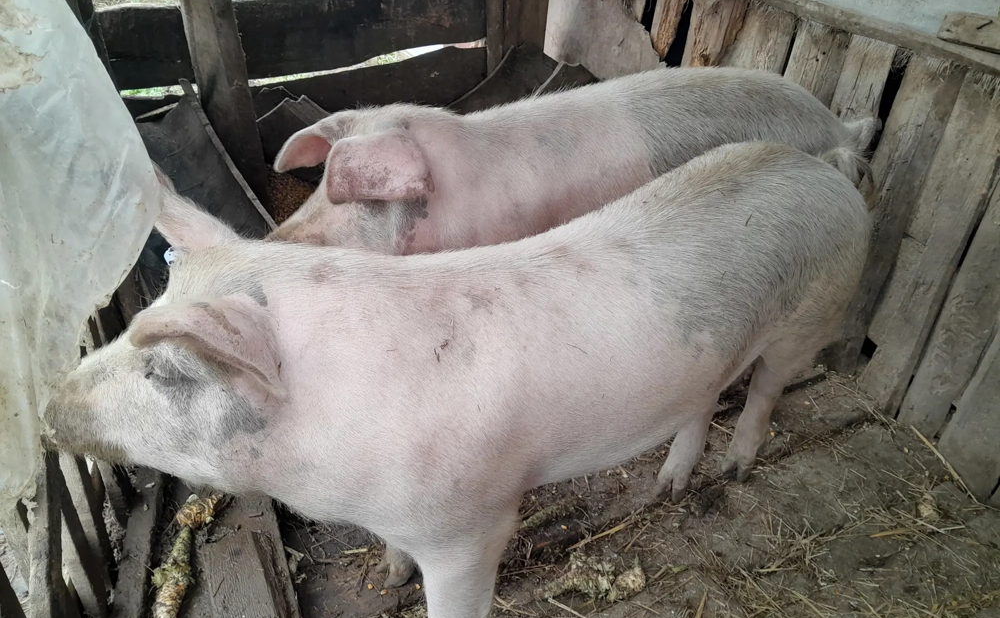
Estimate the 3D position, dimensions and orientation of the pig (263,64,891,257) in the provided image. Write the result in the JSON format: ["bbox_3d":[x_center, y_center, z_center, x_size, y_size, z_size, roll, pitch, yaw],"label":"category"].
[{"bbox_3d":[0.060,-0.096,1.476,1.270,0.720,0.380,-9,37,-12],"label":"pig"}]

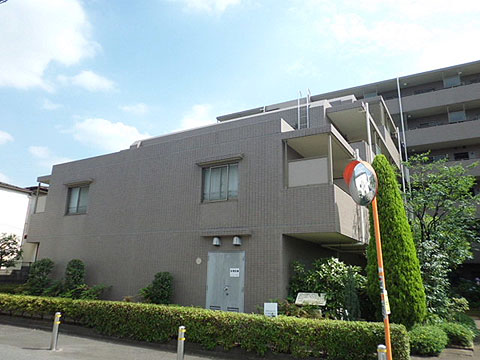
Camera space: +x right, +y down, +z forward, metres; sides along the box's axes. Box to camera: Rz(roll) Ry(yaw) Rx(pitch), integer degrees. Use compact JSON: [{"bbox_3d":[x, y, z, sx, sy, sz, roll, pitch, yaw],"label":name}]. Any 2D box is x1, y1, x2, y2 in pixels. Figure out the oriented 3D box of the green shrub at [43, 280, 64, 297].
[{"bbox_3d":[-6.795,4.077,13.096,0.820,0.782,0.720,-7,-17,30],"label":"green shrub"}]

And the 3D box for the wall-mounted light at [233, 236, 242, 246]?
[{"bbox_3d":[-0.086,1.771,10.385,0.210,0.250,0.200,-7,-17,30],"label":"wall-mounted light"}]

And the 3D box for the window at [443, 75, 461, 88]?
[{"bbox_3d":[16.825,-7.617,28.488,1.120,1.050,0.130,-7,-17,28],"label":"window"}]

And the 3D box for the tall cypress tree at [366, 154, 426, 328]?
[{"bbox_3d":[4.125,1.655,9.674,1.420,4.785,1.420,-7,-17,30],"label":"tall cypress tree"}]

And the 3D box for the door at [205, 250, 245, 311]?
[{"bbox_3d":[-0.411,3.090,10.377,1.280,1.957,0.080,-7,-17,30],"label":"door"}]

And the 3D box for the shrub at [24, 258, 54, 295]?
[{"bbox_3d":[-7.739,3.866,13.859,1.050,1.619,1.000,-7,-17,30],"label":"shrub"}]

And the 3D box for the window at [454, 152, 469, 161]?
[{"bbox_3d":[16.995,-1.708,27.554,0.900,0.780,0.130,-7,-17,28],"label":"window"}]

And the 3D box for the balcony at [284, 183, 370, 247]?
[{"bbox_3d":[3.028,1.315,11.834,1.540,1.360,4.300,-7,-17,30],"label":"balcony"}]

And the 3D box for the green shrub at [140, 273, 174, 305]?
[{"bbox_3d":[-2.709,3.737,11.511,0.900,1.500,0.750,-7,-17,30],"label":"green shrub"}]

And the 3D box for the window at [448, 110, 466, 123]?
[{"bbox_3d":[16.750,-4.800,27.736,1.070,1.000,0.130,-7,-17,28],"label":"window"}]

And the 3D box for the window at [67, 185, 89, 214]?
[{"bbox_3d":[-6.976,0.899,15.637,1.420,1.230,0.130,-7,-17,30],"label":"window"}]

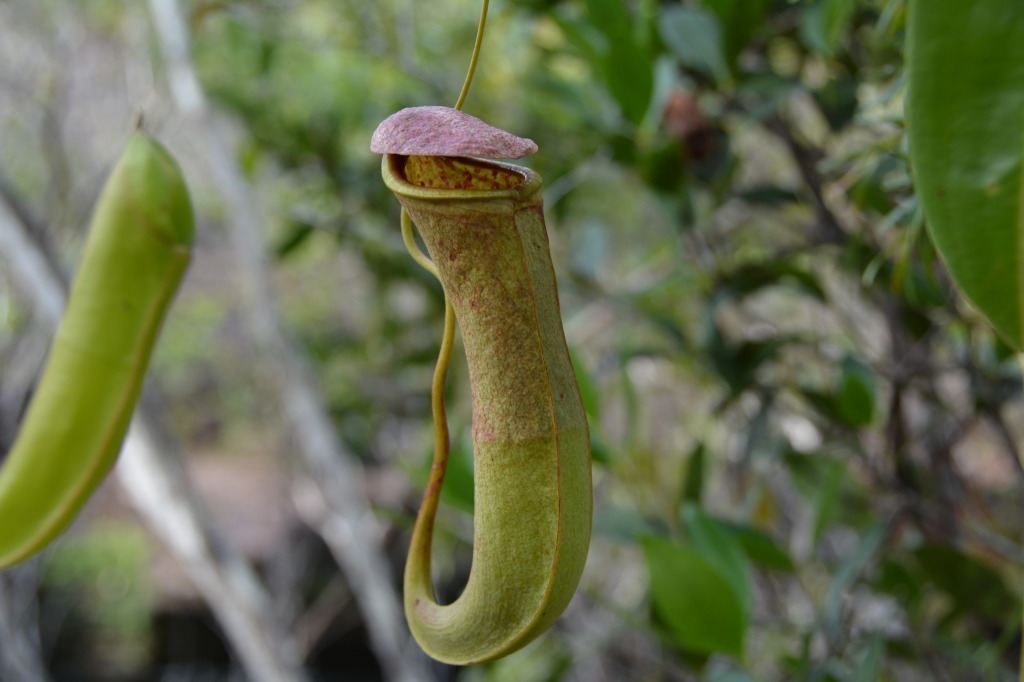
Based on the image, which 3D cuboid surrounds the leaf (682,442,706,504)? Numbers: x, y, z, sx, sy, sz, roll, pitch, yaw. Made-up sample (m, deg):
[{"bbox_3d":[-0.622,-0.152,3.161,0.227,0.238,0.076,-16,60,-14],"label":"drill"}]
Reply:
[{"bbox_3d":[0.101,0.073,1.040,0.011,0.036,0.014,9,-13,6],"label":"leaf"}]

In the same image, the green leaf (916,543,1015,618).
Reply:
[{"bbox_3d":[0.266,0.141,1.100,0.074,0.034,0.020,36,2,9],"label":"green leaf"}]

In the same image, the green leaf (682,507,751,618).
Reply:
[{"bbox_3d":[0.112,0.122,1.030,0.026,0.075,0.020,-29,-11,2],"label":"green leaf"}]

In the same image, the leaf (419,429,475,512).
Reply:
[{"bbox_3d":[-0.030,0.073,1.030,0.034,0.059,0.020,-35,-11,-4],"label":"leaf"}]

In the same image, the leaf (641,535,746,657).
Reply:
[{"bbox_3d":[0.097,0.136,1.000,0.042,0.086,0.022,-41,-11,-1],"label":"leaf"}]

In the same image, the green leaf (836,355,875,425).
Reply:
[{"bbox_3d":[0.205,0.029,1.120,0.023,0.046,0.014,-19,-12,9],"label":"green leaf"}]

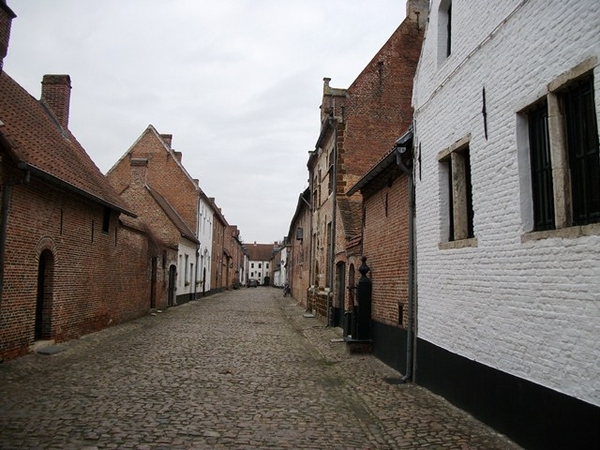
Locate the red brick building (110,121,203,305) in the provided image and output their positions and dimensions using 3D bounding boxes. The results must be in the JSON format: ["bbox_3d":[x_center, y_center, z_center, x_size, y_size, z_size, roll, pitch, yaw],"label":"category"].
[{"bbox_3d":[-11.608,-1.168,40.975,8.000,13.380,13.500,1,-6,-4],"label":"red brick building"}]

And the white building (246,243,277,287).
[{"bbox_3d":[-9.988,10.462,144.334,10.000,11.080,8.000,1,-6,-4],"label":"white building"}]

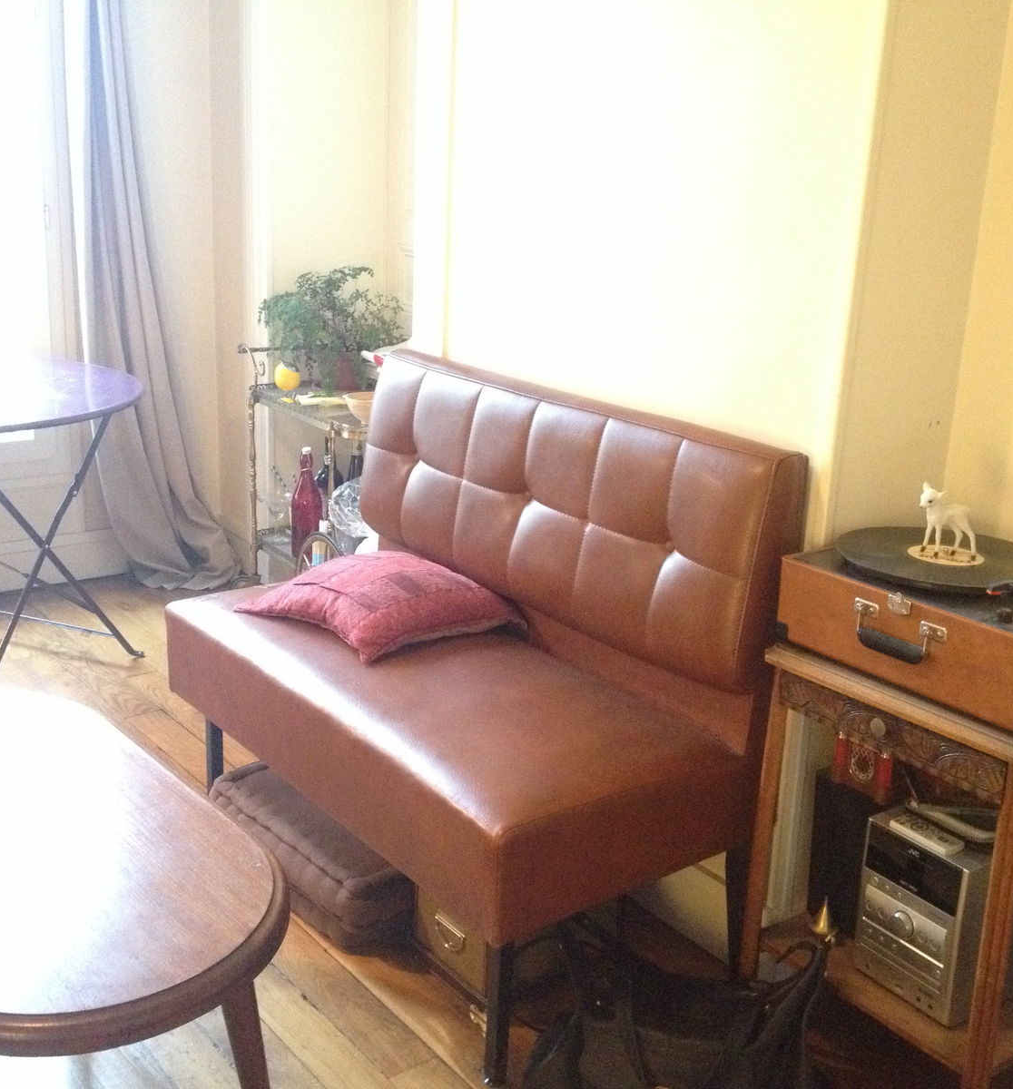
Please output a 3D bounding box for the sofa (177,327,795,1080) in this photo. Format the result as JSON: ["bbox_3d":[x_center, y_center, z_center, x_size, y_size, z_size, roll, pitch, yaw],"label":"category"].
[{"bbox_3d":[-0.106,0.198,2.620,0.575,0.900,1.095,-10,20,-36],"label":"sofa"}]

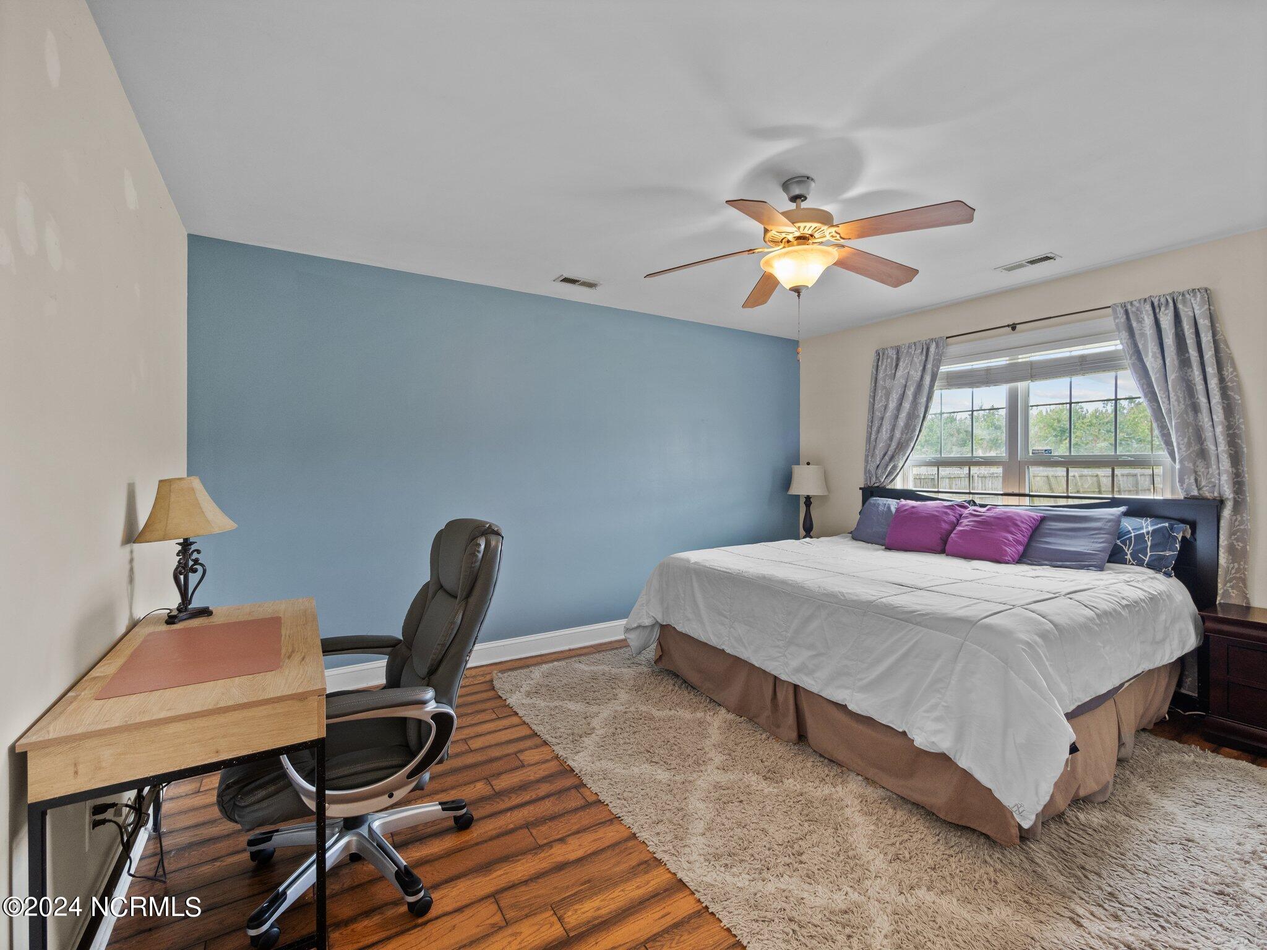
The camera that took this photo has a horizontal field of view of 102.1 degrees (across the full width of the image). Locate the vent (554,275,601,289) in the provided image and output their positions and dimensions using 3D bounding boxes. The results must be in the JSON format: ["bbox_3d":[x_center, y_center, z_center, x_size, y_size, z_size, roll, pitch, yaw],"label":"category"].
[{"bbox_3d":[-0.348,-1.243,3.332,0.303,0.026,0.142,0,1,-33],"label":"vent"}]

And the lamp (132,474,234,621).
[{"bbox_3d":[-1.612,0.258,1.878,0.253,0.507,0.353,0,1,-33],"label":"lamp"}]

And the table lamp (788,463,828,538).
[{"bbox_3d":[1.514,0.252,4.467,0.354,0.702,0.343,0,1,-33],"label":"table lamp"}]

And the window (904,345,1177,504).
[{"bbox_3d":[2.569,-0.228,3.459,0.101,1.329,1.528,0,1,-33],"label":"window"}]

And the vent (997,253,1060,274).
[{"bbox_3d":[2.314,-1.237,3.013,0.147,0.026,0.299,0,1,-33],"label":"vent"}]

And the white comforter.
[{"bbox_3d":[1.398,0.826,2.996,1.839,0.618,2.204,0,1,-33],"label":"white comforter"}]

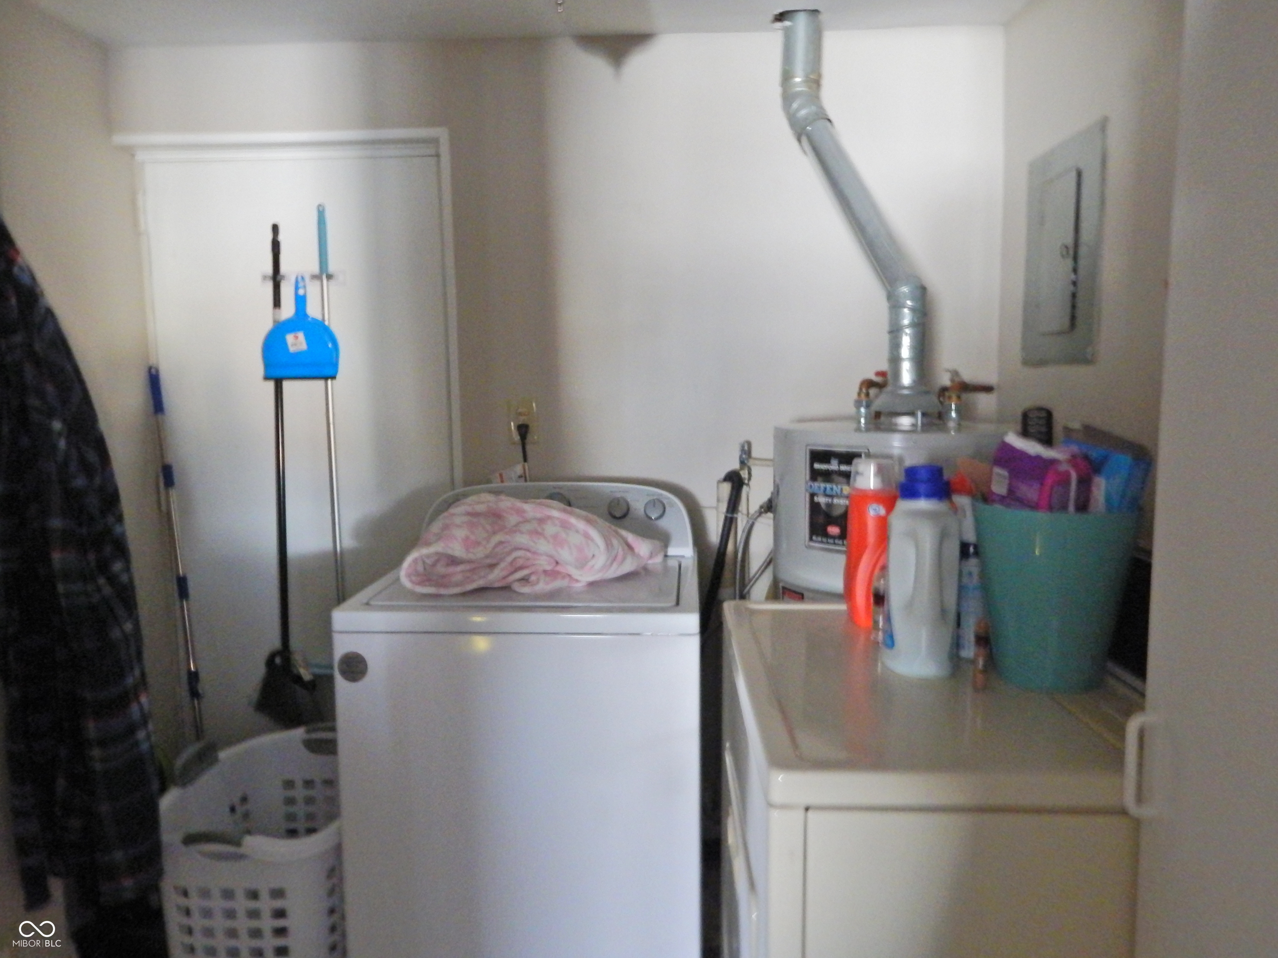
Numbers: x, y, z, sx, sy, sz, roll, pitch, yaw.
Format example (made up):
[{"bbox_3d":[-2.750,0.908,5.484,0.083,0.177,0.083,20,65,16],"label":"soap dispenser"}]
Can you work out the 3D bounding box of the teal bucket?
[{"bbox_3d":[0.590,0.158,1.160,0.211,0.250,0.211,3,7,27],"label":"teal bucket"}]

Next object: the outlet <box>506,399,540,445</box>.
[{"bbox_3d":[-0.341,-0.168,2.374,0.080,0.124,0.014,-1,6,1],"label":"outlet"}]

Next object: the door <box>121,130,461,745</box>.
[{"bbox_3d":[-0.991,0.046,2.422,0.926,2.058,0.070,-1,6,1],"label":"door"}]

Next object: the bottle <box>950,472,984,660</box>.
[{"bbox_3d":[0.505,0.131,1.260,0.082,0.283,0.060,-4,7,-25],"label":"bottle"}]

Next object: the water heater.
[{"bbox_3d":[0.645,0.487,2.009,0.624,1.235,0.624,-7,9,-43],"label":"water heater"}]

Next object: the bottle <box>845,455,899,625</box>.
[{"bbox_3d":[0.408,0.111,1.420,0.105,0.290,0.080,2,7,21],"label":"bottle"}]

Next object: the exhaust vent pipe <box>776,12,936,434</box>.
[{"bbox_3d":[0.551,-0.676,2.031,0.325,1.075,0.441,-1,6,1],"label":"exhaust vent pipe"}]

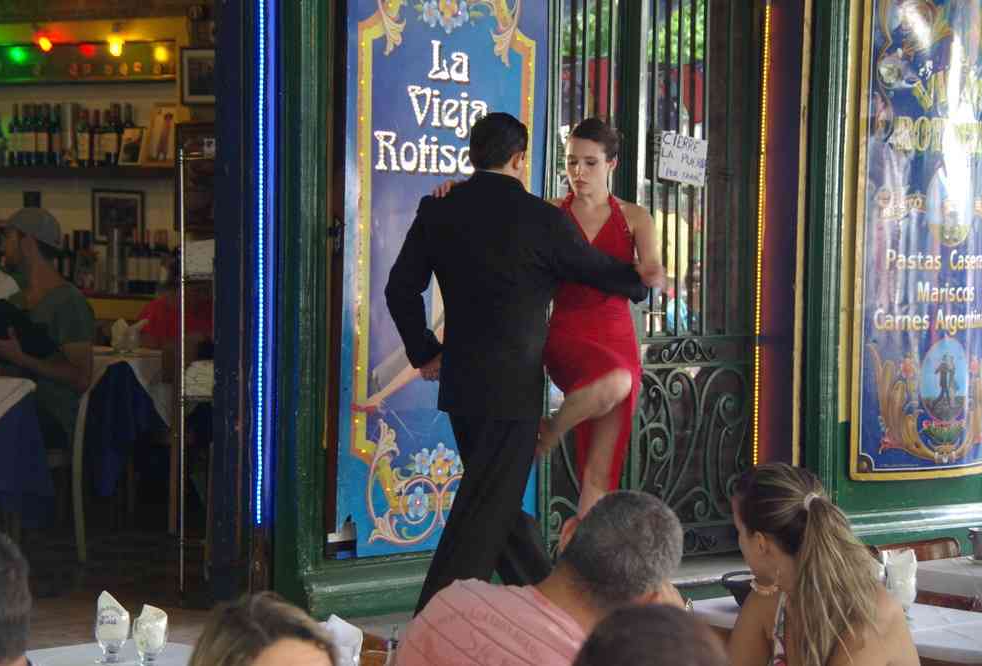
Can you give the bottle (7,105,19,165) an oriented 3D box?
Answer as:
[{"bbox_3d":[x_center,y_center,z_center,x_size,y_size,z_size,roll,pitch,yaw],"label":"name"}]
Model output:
[{"bbox_3d":[-2.423,-1.004,13.700,0.076,0.323,0.076,1,3,0],"label":"bottle"}]

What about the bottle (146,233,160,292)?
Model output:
[{"bbox_3d":[-1.612,-0.337,12.900,0.075,0.292,0.075,1,4,0],"label":"bottle"}]

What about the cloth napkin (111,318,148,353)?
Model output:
[{"bbox_3d":[-1.515,0.008,11.300,0.155,0.140,0.090,1,3,0],"label":"cloth napkin"}]

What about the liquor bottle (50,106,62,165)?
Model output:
[{"bbox_3d":[-2.156,-0.979,13.400,0.074,0.303,0.074,1,4,0],"label":"liquor bottle"}]

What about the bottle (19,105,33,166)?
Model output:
[{"bbox_3d":[-2.353,-0.998,13.650,0.076,0.316,0.076,1,3,0],"label":"bottle"}]

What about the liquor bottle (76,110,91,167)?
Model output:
[{"bbox_3d":[-2.010,-0.962,13.300,0.074,0.290,0.074,1,4,0],"label":"liquor bottle"}]

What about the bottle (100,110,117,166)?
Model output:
[{"bbox_3d":[-1.915,-0.974,13.500,0.076,0.285,0.076,1,3,0],"label":"bottle"}]

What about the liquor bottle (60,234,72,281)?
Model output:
[{"bbox_3d":[-2.109,-0.348,13.400,0.076,0.283,0.076,3,4,38],"label":"liquor bottle"}]

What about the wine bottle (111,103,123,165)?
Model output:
[{"bbox_3d":[-1.833,-0.972,13.200,0.074,0.303,0.074,1,4,0],"label":"wine bottle"}]

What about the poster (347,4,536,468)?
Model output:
[{"bbox_3d":[-0.165,-0.295,9.200,0.880,1.780,0.030,-2,5,-40],"label":"poster"}]

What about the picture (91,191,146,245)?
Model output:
[{"bbox_3d":[-1.842,-0.573,13.350,0.320,0.268,0.025,3,4,30],"label":"picture"}]

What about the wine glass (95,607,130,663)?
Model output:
[{"bbox_3d":[-0.828,0.662,5.900,0.078,0.124,0.078,1,4,0],"label":"wine glass"}]

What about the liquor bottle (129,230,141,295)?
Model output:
[{"bbox_3d":[-1.709,-0.343,12.950,0.074,0.308,0.074,1,4,0],"label":"liquor bottle"}]

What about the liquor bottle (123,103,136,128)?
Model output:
[{"bbox_3d":[-1.809,-0.992,13.500,0.076,0.318,0.076,3,4,38],"label":"liquor bottle"}]

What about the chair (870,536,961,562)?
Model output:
[{"bbox_3d":[1.236,0.961,6.725,0.480,0.850,0.430,3,4,41],"label":"chair"}]

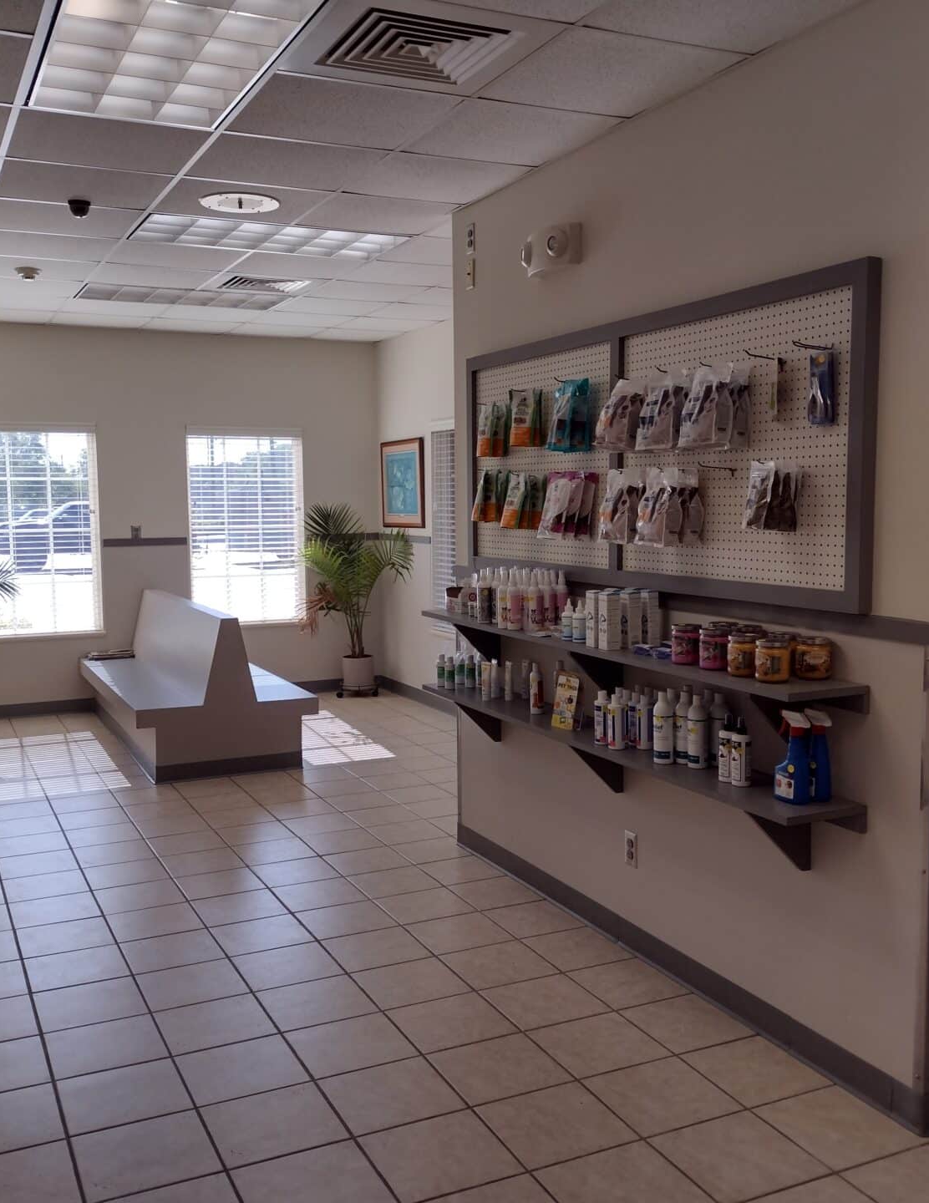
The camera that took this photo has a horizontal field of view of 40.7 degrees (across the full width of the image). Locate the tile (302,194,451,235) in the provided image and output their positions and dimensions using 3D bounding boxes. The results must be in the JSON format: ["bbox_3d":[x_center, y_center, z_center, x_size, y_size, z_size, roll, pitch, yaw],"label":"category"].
[{"bbox_3d":[-0.345,-1.625,5.224,0.575,0.020,0.600,-3,5,-25],"label":"tile"}]

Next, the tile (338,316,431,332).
[{"bbox_3d":[-0.534,-1.884,8.480,0.530,0.020,0.600,-3,6,-25],"label":"tile"}]

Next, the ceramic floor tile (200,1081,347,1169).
[{"bbox_3d":[-0.471,1.295,3.097,0.307,0.010,0.307,-3,6,-24],"label":"ceramic floor tile"}]

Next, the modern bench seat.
[{"bbox_3d":[-1.723,0.421,7.748,0.995,0.865,2.200,-3,6,-24],"label":"modern bench seat"}]

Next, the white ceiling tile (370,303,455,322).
[{"bbox_3d":[-0.272,-1.841,7.932,0.550,0.020,0.600,-3,6,-25],"label":"white ceiling tile"}]

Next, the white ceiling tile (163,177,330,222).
[{"bbox_3d":[-0.891,-1.601,4.976,0.600,0.020,0.600,-3,6,-25],"label":"white ceiling tile"}]

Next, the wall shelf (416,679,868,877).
[{"bbox_3d":[0.413,0.538,4.102,0.245,0.220,2.290,-3,5,-25],"label":"wall shelf"}]

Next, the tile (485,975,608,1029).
[{"bbox_3d":[0.245,1.217,3.796,0.307,0.010,0.307,-3,6,-24],"label":"tile"}]

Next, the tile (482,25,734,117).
[{"bbox_3d":[0.389,-1.492,3.555,0.530,0.020,0.600,-3,6,-25],"label":"tile"}]

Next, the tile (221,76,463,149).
[{"bbox_3d":[-0.379,-1.513,3.870,0.603,0.018,0.603,-3,6,-24],"label":"tile"}]

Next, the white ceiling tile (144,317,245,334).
[{"bbox_3d":[-1.877,-1.902,8.601,0.605,0.018,0.584,-3,5,-24],"label":"white ceiling tile"}]

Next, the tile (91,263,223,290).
[{"bbox_3d":[-1.665,-1.738,6.674,0.605,0.018,0.605,-3,5,-24],"label":"tile"}]

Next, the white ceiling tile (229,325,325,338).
[{"bbox_3d":[-1.323,-1.928,8.852,0.605,0.018,0.584,-3,5,-24],"label":"white ceiling tile"}]

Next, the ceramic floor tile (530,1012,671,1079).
[{"bbox_3d":[0.372,1.225,3.451,0.305,0.010,0.305,-3,5,-25],"label":"ceramic floor tile"}]

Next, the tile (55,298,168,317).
[{"bbox_3d":[-2.198,-1.845,7.864,0.603,0.018,0.603,-3,6,-24],"label":"tile"}]

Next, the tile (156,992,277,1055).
[{"bbox_3d":[-0.715,1.215,3.590,0.305,0.010,0.305,-3,5,-24],"label":"tile"}]

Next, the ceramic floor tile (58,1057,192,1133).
[{"bbox_3d":[-0.868,1.262,3.188,0.300,0.010,0.300,-3,6,-25],"label":"ceramic floor tile"}]

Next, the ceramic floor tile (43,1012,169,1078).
[{"bbox_3d":[-0.995,1.236,3.469,0.305,0.010,0.305,-3,5,-25],"label":"ceramic floor tile"}]

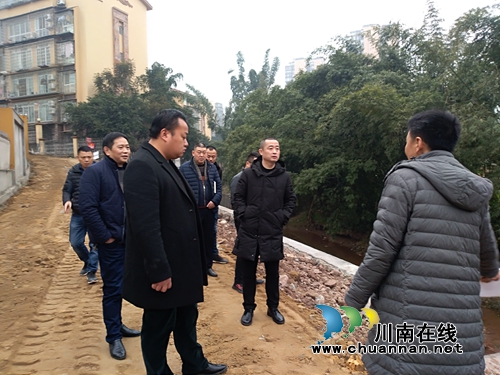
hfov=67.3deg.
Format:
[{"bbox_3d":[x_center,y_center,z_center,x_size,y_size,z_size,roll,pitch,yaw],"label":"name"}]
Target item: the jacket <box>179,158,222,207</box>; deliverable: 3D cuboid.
[{"bbox_3d":[-0.645,-0.052,4.844,0.560,0.650,0.360,-2,5,-17],"label":"jacket"}]

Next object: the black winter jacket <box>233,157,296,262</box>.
[{"bbox_3d":[0.136,0.207,3.531,0.580,0.950,0.360,0,5,4],"label":"black winter jacket"}]

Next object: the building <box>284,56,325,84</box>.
[{"bbox_3d":[38.888,-56.244,271.130,26.000,70.800,15.000,1,5,15],"label":"building"}]

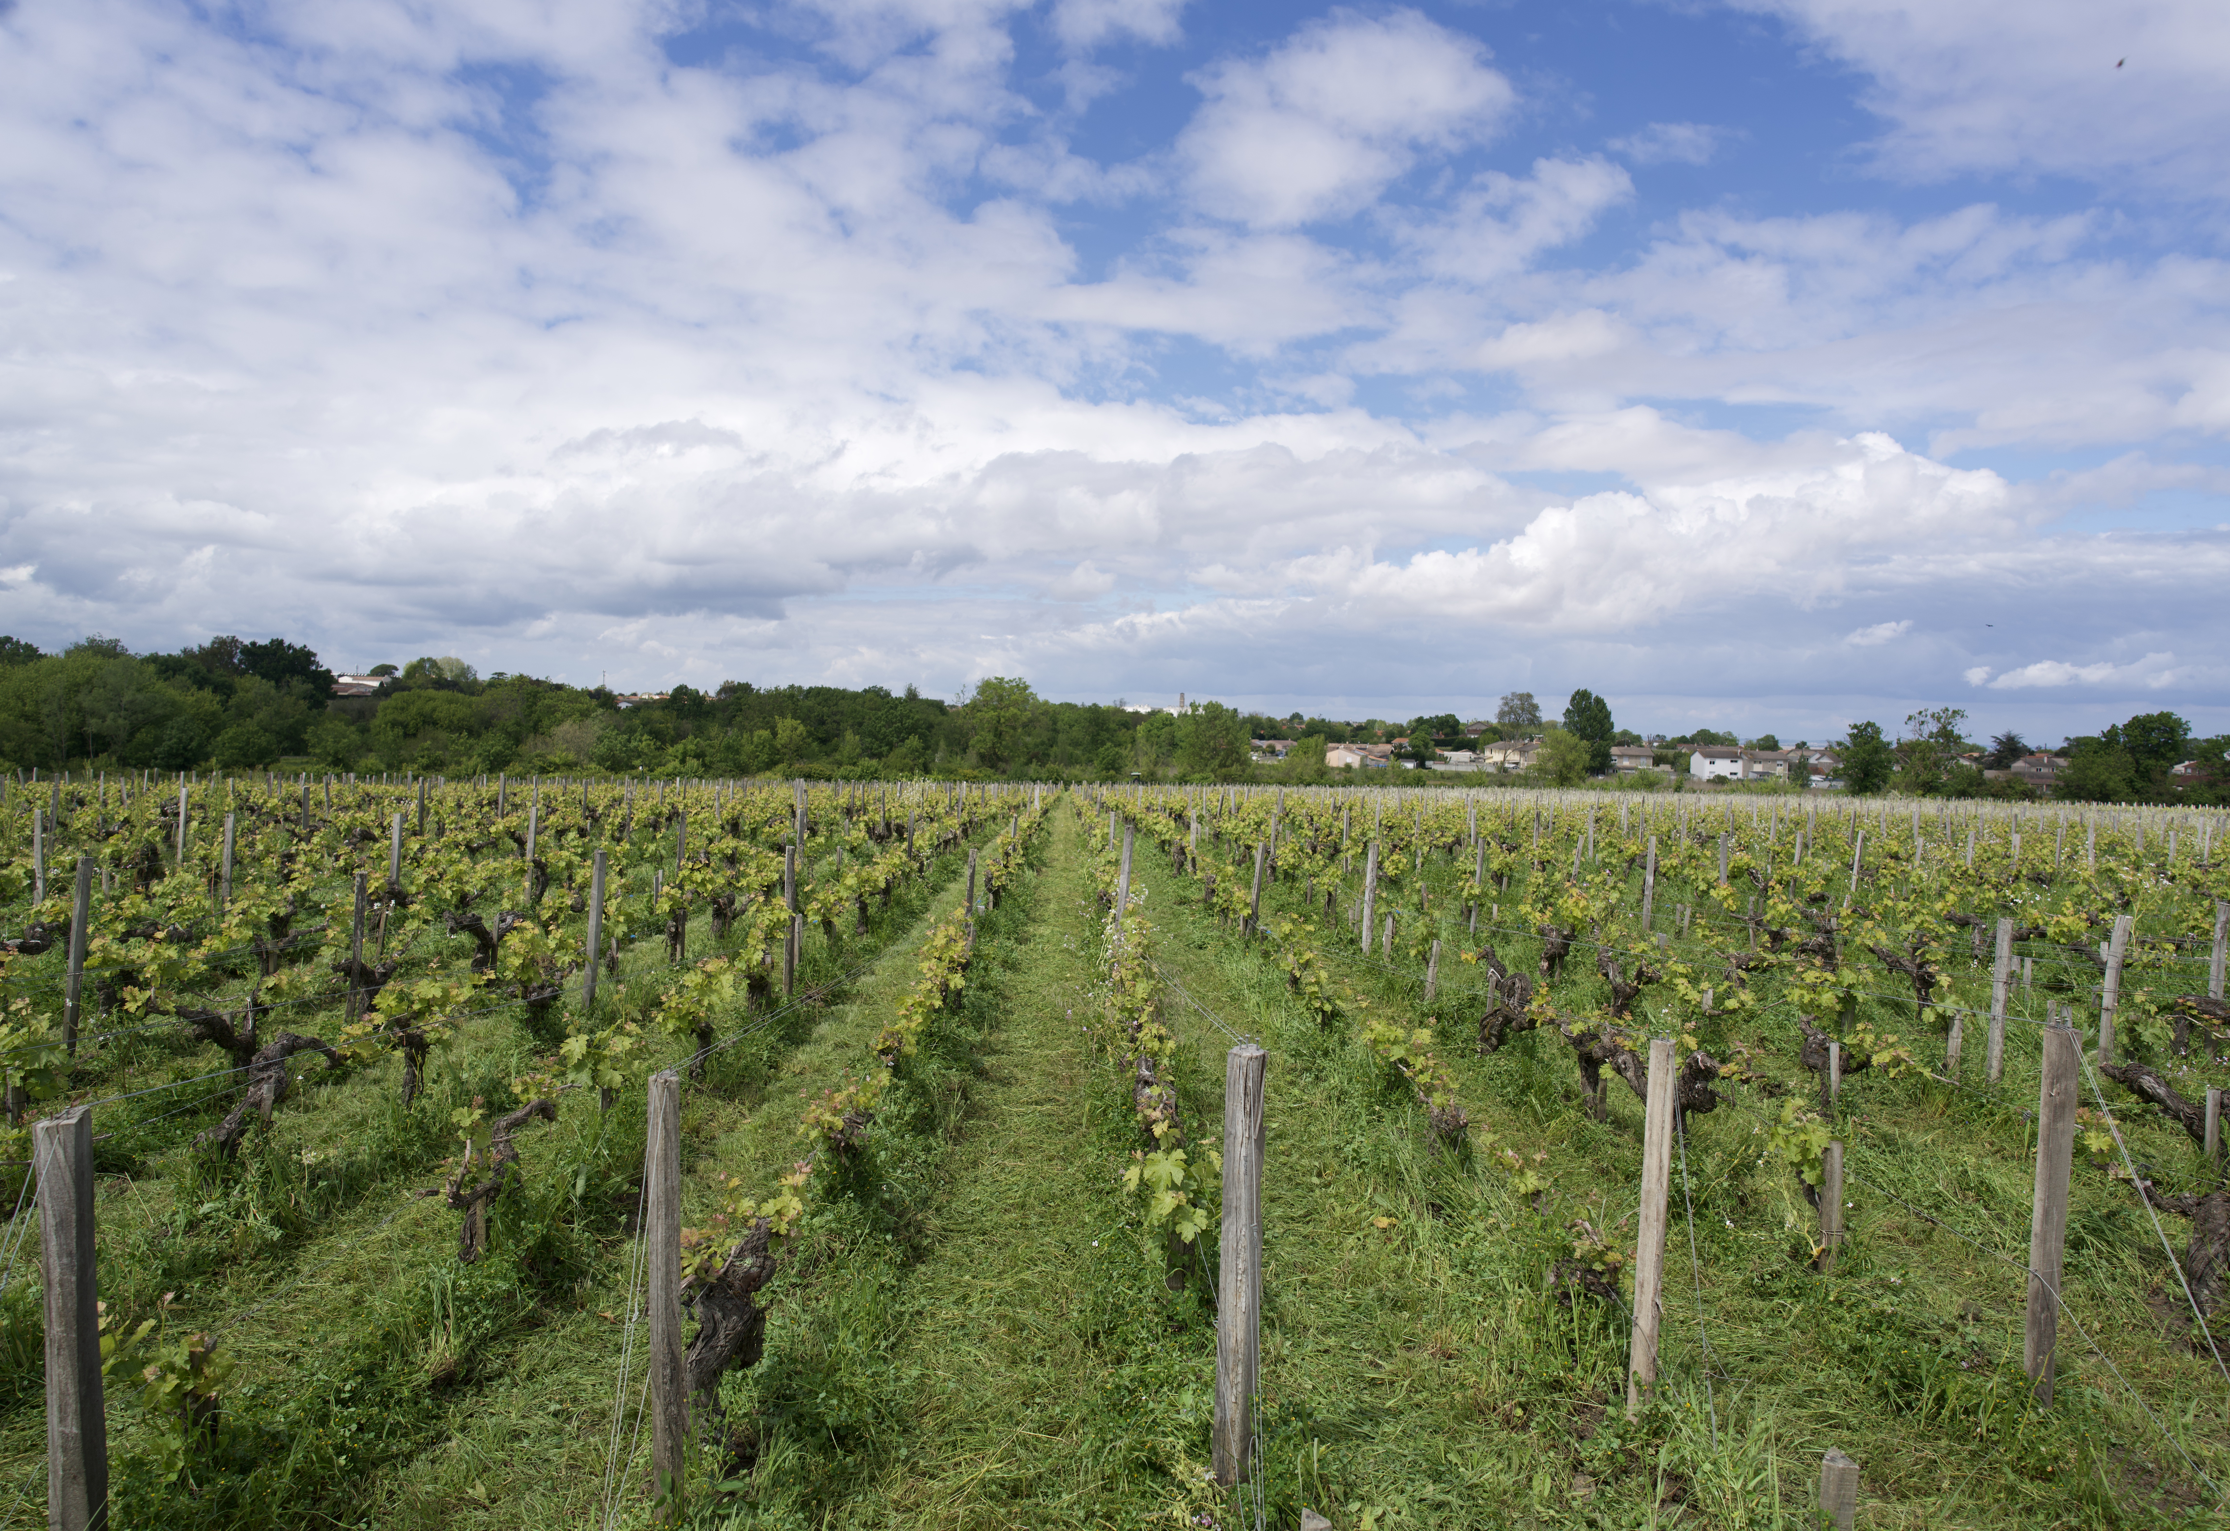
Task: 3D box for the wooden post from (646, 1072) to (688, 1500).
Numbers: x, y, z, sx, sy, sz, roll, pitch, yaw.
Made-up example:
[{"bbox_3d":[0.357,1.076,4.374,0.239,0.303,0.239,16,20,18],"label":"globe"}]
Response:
[{"bbox_3d":[-0.965,1.137,3.301,0.068,0.943,0.068,0,2,-2],"label":"wooden post"}]

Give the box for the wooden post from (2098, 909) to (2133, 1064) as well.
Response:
[{"bbox_3d":[5.819,1.306,8.910,0.080,0.906,0.080,8,0,-2],"label":"wooden post"}]

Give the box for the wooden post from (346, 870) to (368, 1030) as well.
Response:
[{"bbox_3d":[-4.577,1.115,9.234,0.058,0.933,0.058,4,0,-2],"label":"wooden post"}]

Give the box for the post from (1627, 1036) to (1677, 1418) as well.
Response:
[{"bbox_3d":[1.448,1.248,4.114,0.068,1.027,0.068,3,1,-2],"label":"post"}]

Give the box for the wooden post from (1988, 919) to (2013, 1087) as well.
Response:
[{"bbox_3d":[4.795,1.279,8.294,0.072,0.907,0.072,4,0,-2],"label":"wooden post"}]

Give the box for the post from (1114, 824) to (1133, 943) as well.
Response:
[{"bbox_3d":[0.076,1.077,13.608,0.068,1.074,0.068,6,0,-2],"label":"post"}]

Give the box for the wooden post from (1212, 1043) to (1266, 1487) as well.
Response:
[{"bbox_3d":[0.300,1.204,3.650,0.093,1.062,0.093,2,1,-2],"label":"wooden post"}]

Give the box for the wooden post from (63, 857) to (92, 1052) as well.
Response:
[{"bbox_3d":[-5.521,1.029,8.149,0.069,1.059,0.069,4,0,-2],"label":"wooden post"}]

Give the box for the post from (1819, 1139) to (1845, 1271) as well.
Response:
[{"bbox_3d":[2.519,1.552,5.383,0.062,0.471,0.062,3,1,-2],"label":"post"}]

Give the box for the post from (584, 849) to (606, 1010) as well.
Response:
[{"bbox_3d":[-3.518,1.118,10.358,0.073,1.101,0.073,5,1,-2],"label":"post"}]

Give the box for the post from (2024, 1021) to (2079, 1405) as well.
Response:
[{"bbox_3d":[2.595,1.256,4.243,0.095,1.062,0.095,2,1,-2],"label":"post"}]

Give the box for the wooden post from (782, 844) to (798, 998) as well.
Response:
[{"bbox_3d":[-2.355,1.139,11.101,0.065,1.110,0.065,1,1,-2],"label":"wooden post"}]

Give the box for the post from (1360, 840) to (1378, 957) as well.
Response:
[{"bbox_3d":[2.259,1.182,13.576,0.075,0.997,0.075,4,0,-2],"label":"post"}]

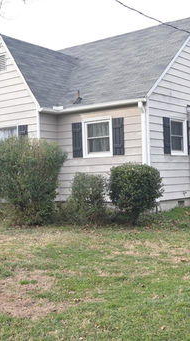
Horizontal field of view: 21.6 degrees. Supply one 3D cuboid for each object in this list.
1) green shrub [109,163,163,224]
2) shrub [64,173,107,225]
[{"bbox_3d":[1.022,0.566,12.250,1.320,1.520,1.300,-2,-1,0],"label":"green shrub"},{"bbox_3d":[-0.247,0.729,12.950,1.140,1.340,1.080,-2,-1,0],"label":"shrub"}]

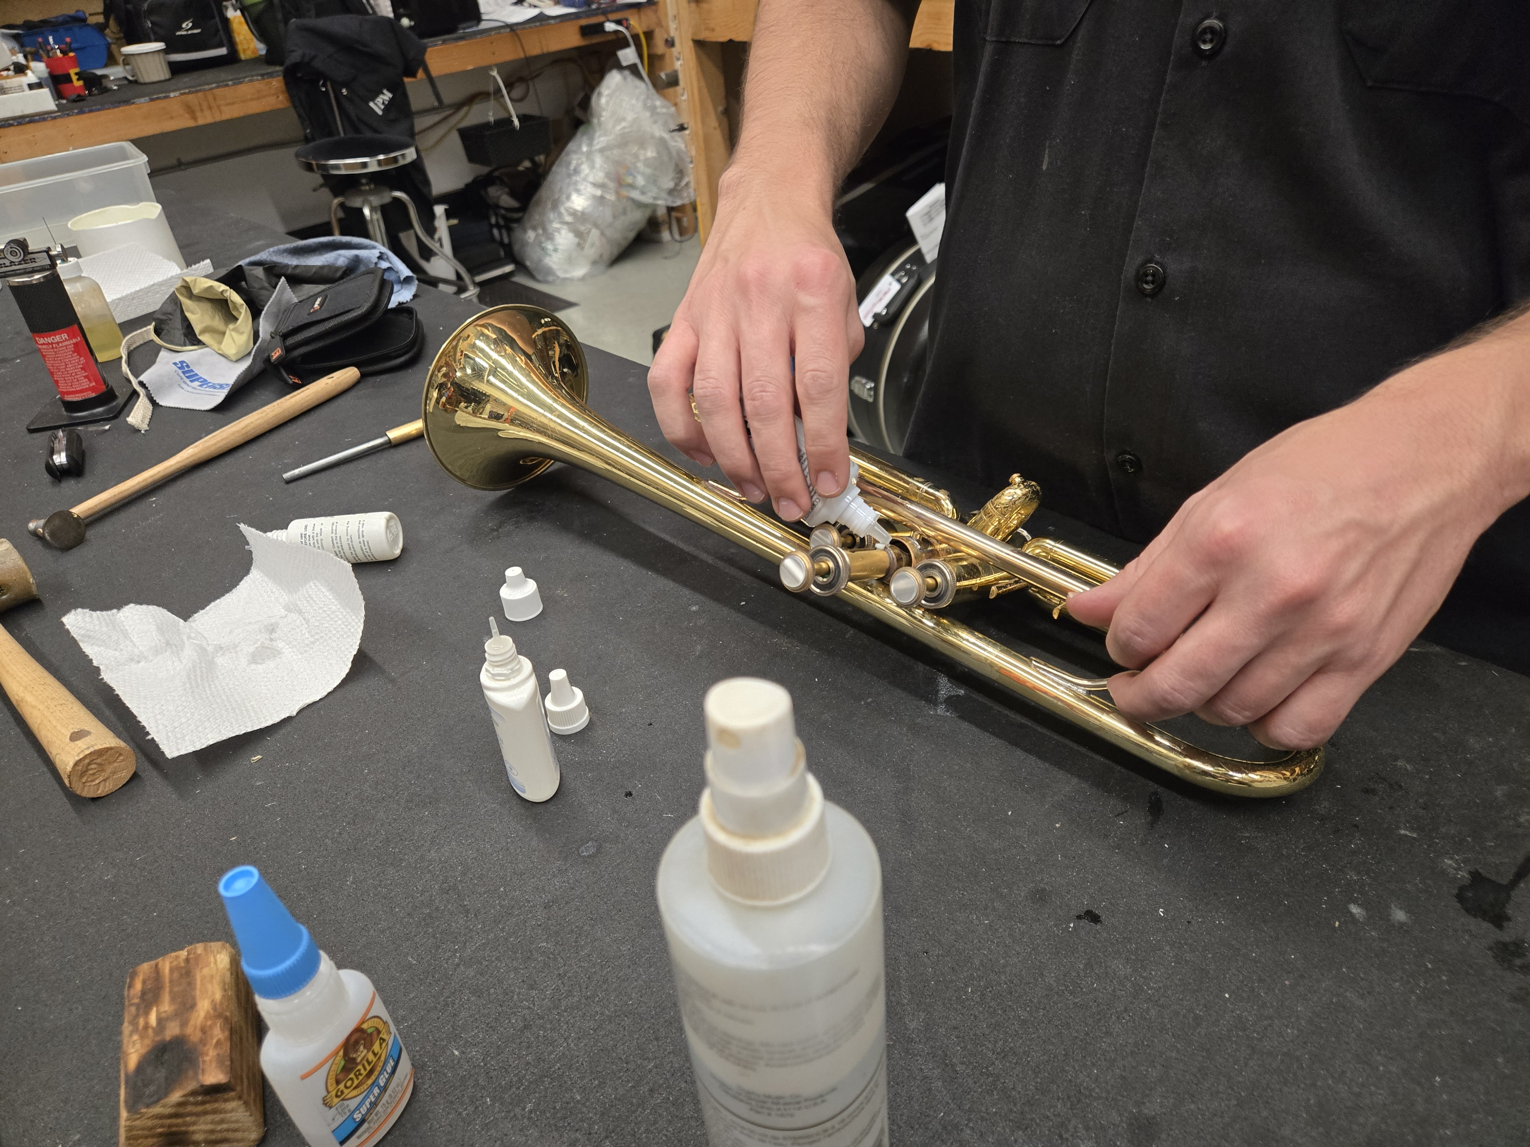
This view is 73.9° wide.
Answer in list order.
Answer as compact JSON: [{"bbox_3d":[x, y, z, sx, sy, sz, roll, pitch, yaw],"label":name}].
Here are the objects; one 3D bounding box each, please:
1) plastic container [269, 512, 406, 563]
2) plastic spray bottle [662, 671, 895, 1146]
[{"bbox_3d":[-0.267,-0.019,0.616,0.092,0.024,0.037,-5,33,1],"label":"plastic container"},{"bbox_3d":[0.004,0.101,0.255,0.052,0.179,0.052,-4,33,2],"label":"plastic spray bottle"}]

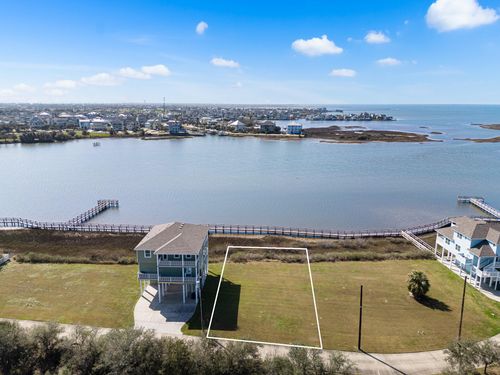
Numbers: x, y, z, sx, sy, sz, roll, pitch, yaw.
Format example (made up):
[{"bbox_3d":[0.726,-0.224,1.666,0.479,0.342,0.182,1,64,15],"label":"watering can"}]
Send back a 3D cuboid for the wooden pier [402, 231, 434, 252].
[{"bbox_3d":[46.914,15.651,96.026,1.750,1.600,15.746,-1,14,-6],"label":"wooden pier"}]

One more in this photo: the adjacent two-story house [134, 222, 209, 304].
[{"bbox_3d":[-15.970,14.486,73.633,12.941,13.351,15.611,0,14,1],"label":"adjacent two-story house"}]

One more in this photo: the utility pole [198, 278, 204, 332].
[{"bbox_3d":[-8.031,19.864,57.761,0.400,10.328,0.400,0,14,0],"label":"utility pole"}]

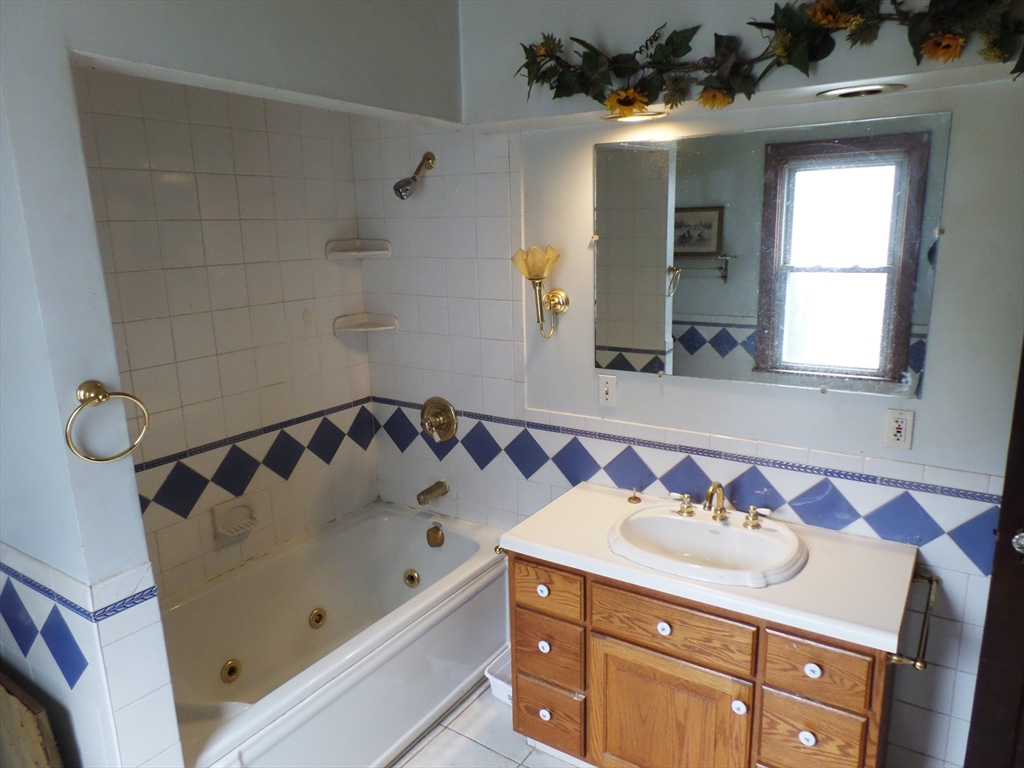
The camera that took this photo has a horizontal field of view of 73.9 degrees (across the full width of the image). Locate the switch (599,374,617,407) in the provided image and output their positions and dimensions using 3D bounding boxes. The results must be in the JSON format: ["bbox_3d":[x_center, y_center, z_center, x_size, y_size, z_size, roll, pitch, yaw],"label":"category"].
[{"bbox_3d":[0.342,0.028,2.439,0.070,0.114,0.012,7,16,31],"label":"switch"}]

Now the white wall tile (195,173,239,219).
[{"bbox_3d":[-1.022,-0.649,2.365,0.010,0.152,0.151,7,15,32],"label":"white wall tile"}]

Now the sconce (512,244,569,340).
[{"bbox_3d":[0.103,-0.309,2.360,0.165,0.310,0.235,7,15,32],"label":"sconce"}]

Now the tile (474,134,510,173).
[{"bbox_3d":[-0.072,-0.847,2.494,0.151,0.139,0.010,7,16,31],"label":"tile"}]

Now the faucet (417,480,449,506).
[{"bbox_3d":[-0.334,0.464,2.901,0.056,0.070,0.150,8,16,32],"label":"faucet"}]

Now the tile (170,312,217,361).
[{"bbox_3d":[-1.094,-0.162,2.341,0.010,0.153,0.153,7,15,32],"label":"tile"}]

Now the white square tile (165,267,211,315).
[{"bbox_3d":[-1.104,-0.315,2.319,0.010,0.155,0.151,8,16,33],"label":"white square tile"}]

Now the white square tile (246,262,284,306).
[{"bbox_3d":[-0.932,-0.377,2.563,0.010,0.150,0.150,8,16,33],"label":"white square tile"}]

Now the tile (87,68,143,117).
[{"bbox_3d":[-1.192,-0.889,2.039,0.010,0.153,0.153,7,15,32],"label":"tile"}]

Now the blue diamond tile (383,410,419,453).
[{"bbox_3d":[-0.487,0.207,3.026,0.216,0.216,0.010,7,15,32],"label":"blue diamond tile"}]

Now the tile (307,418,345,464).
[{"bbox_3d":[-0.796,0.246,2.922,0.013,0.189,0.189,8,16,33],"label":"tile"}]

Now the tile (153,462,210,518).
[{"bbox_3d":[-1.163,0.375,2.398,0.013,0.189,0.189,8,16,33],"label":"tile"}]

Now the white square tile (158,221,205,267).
[{"bbox_3d":[-1.107,-0.467,2.282,0.010,0.155,0.151,8,16,33],"label":"white square tile"}]

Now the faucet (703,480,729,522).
[{"bbox_3d":[0.636,0.372,2.128,0.054,0.150,0.174,7,16,31],"label":"faucet"}]

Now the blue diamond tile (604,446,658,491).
[{"bbox_3d":[0.423,0.322,2.454,0.216,0.216,0.010,7,15,32],"label":"blue diamond tile"}]

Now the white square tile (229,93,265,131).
[{"bbox_3d":[-0.943,-0.977,2.420,0.010,0.141,0.151,8,16,33],"label":"white square tile"}]

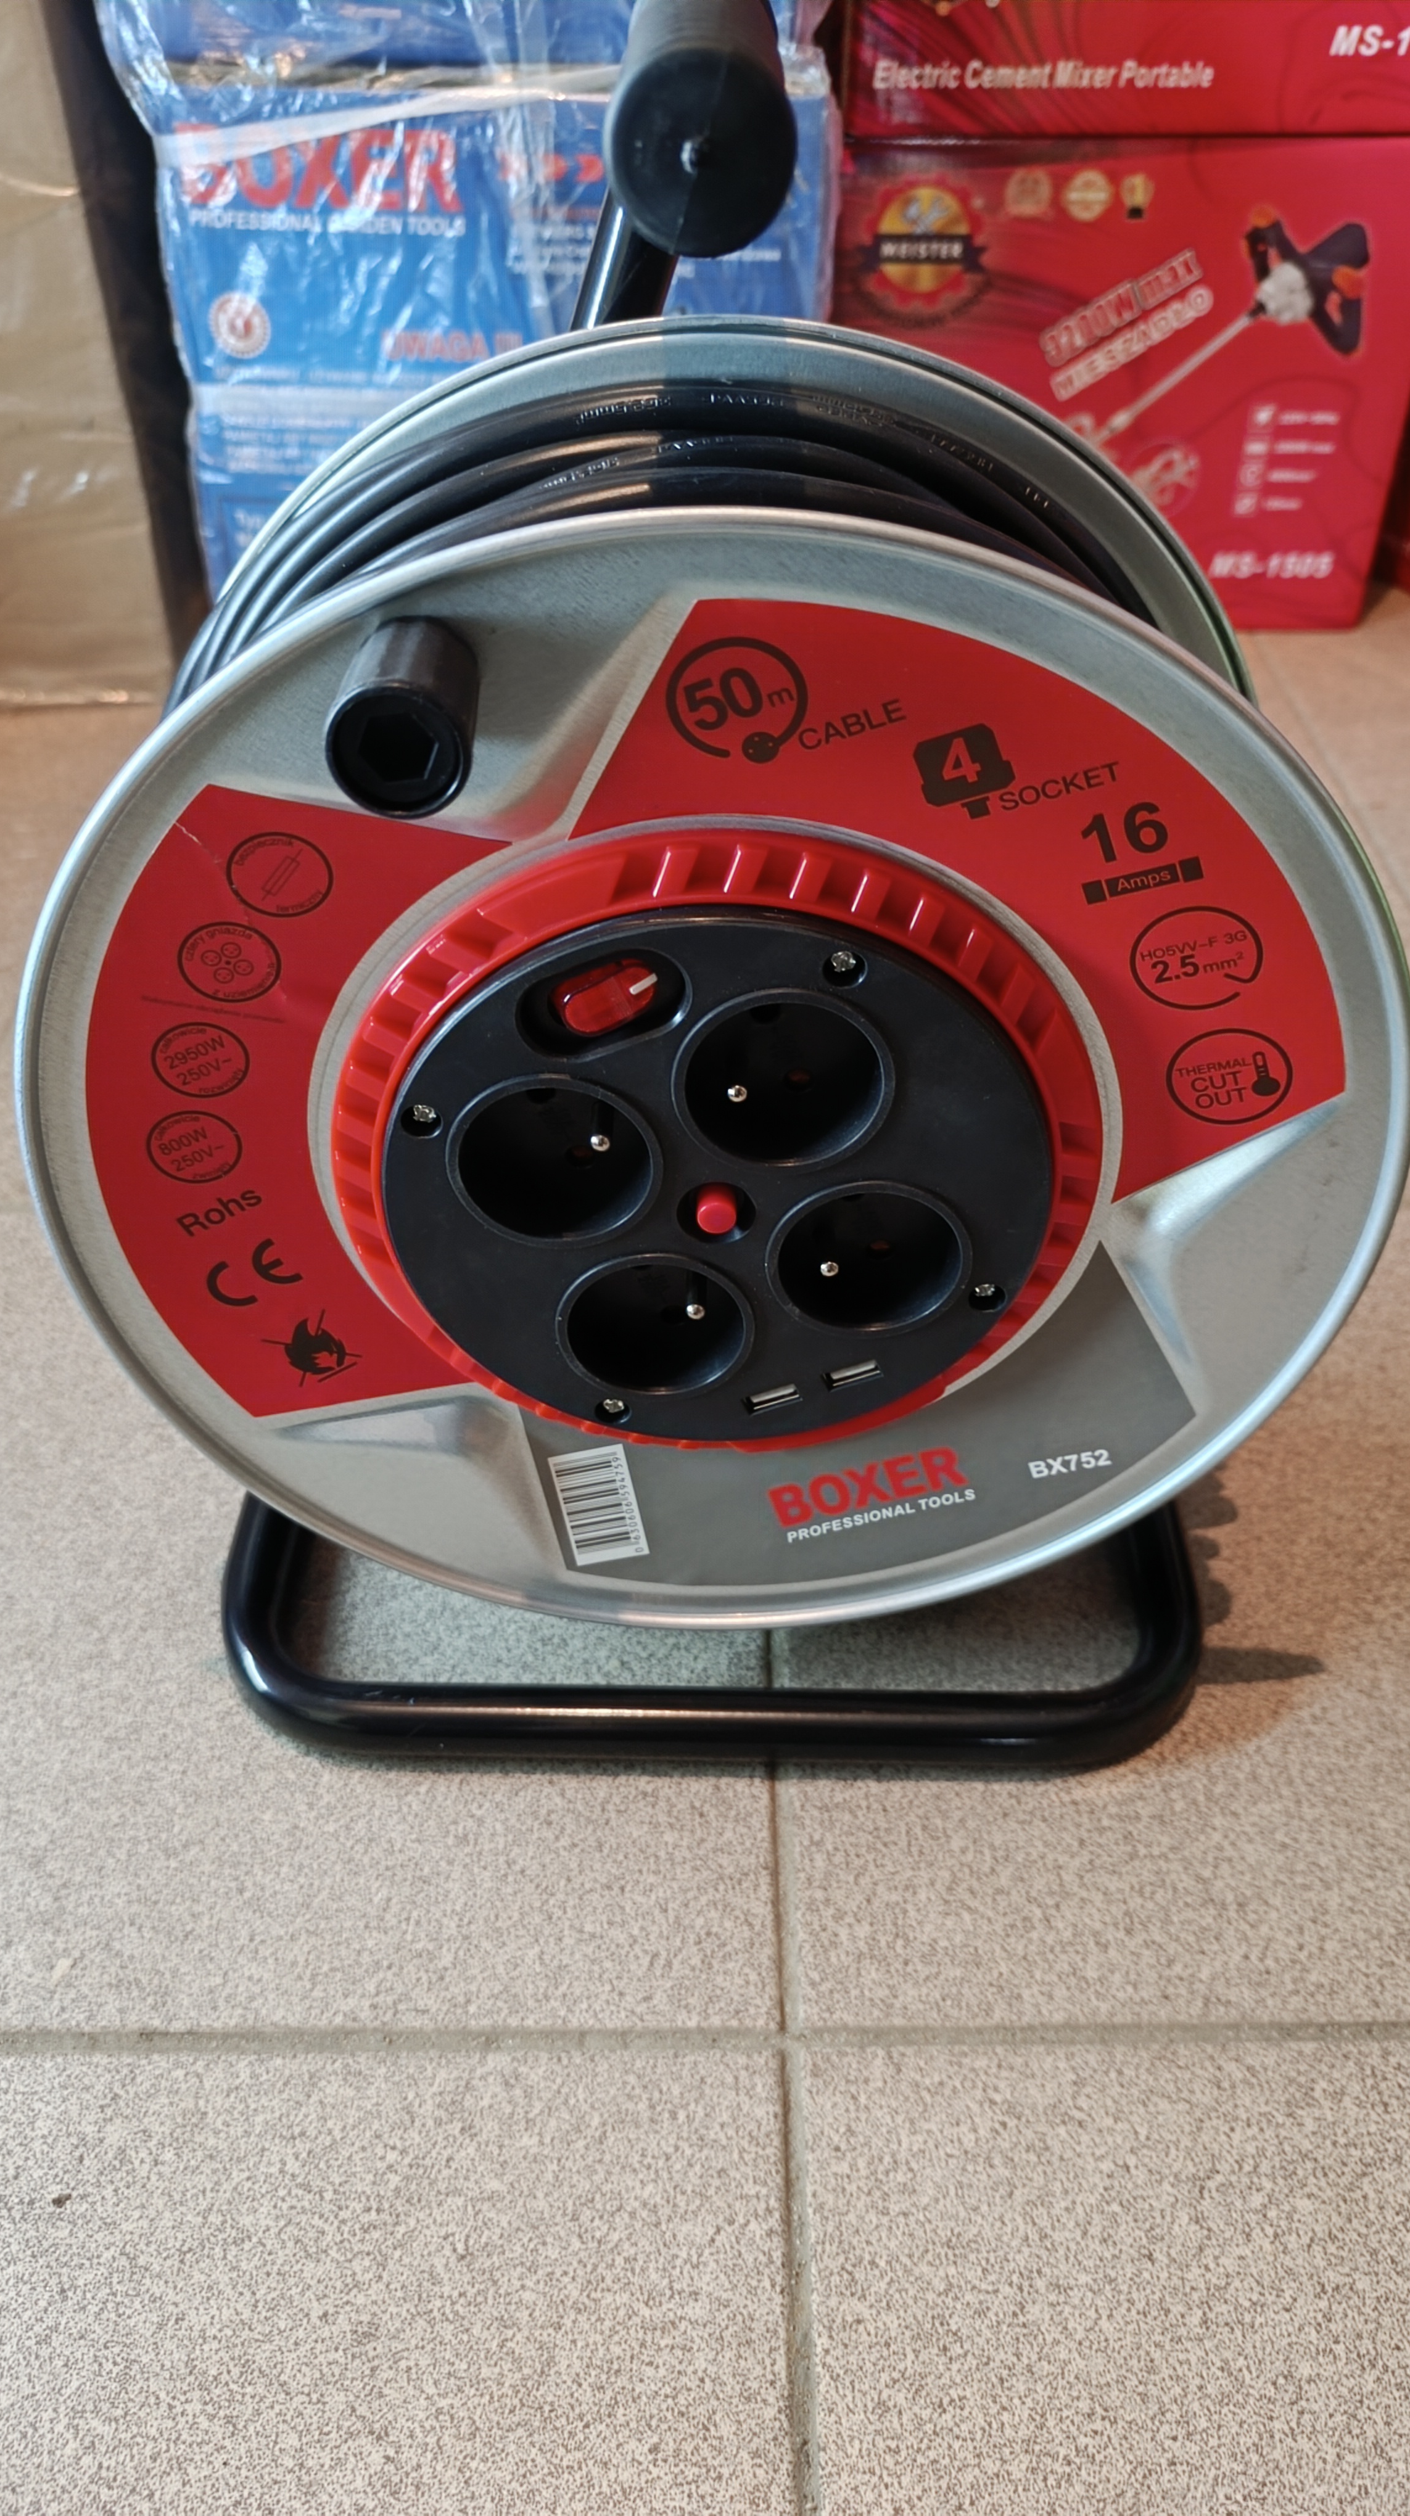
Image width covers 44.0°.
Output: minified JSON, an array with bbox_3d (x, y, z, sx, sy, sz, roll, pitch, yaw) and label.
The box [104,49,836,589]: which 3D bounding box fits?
[{"bbox_3d":[-0.106,-0.540,1.010,0.325,0.268,0.240,0,42,0],"label":"box"}]

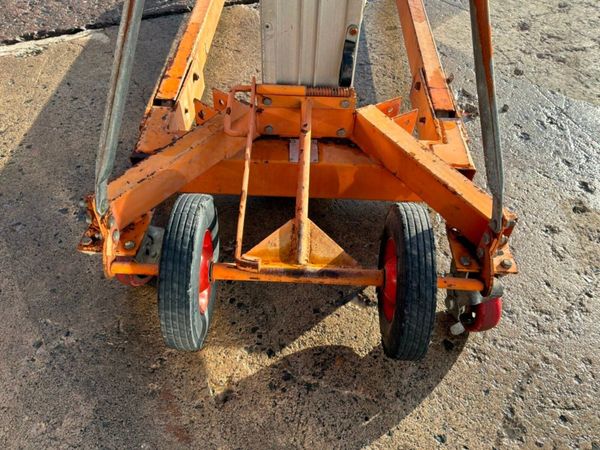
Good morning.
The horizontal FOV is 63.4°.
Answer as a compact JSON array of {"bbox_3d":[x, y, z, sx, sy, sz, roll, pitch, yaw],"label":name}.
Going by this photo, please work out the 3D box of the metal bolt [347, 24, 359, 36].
[{"bbox_3d":[0.090,-0.332,0.834,0.019,0.019,0.012,3,49,0],"label":"metal bolt"}]

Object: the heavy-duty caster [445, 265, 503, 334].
[{"bbox_3d":[0.322,0.116,0.908,0.100,0.158,0.135,-7,50,-8],"label":"heavy-duty caster"}]

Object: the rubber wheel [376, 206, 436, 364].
[{"bbox_3d":[0.182,0.097,0.846,0.056,0.269,0.269,3,49,0],"label":"rubber wheel"}]

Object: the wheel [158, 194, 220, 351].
[{"bbox_3d":[-0.185,0.080,0.845,0.056,0.269,0.269,3,49,0],"label":"wheel"}]

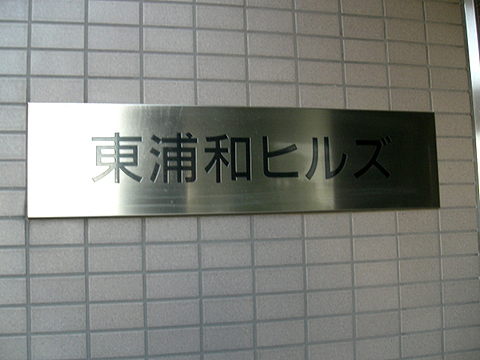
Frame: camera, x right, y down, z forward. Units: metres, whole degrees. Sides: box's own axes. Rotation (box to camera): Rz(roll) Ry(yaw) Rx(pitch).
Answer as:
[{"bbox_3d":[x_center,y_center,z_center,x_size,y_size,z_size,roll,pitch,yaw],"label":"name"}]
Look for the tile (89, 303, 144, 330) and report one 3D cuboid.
[{"bbox_3d":[-0.217,0.236,0.919,0.095,0.045,0.010,-1,-5,-14],"label":"tile"}]

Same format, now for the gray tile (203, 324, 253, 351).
[{"bbox_3d":[-0.024,0.287,0.963,0.095,0.045,0.009,-1,-5,-13],"label":"gray tile"}]

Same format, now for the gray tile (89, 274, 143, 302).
[{"bbox_3d":[-0.218,0.188,0.923,0.095,0.045,0.009,-1,-5,-13],"label":"gray tile"}]

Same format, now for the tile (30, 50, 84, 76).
[{"bbox_3d":[-0.323,-0.205,0.932,0.095,0.045,0.009,-1,-5,-13],"label":"tile"}]

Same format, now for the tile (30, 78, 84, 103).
[{"bbox_3d":[-0.322,-0.158,0.927,0.095,0.045,0.008,0,-5,-13],"label":"tile"}]

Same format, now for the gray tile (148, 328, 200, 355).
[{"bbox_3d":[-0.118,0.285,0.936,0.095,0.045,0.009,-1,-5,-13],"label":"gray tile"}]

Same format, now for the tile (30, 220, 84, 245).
[{"bbox_3d":[-0.316,0.089,0.908,0.095,0.045,0.009,-1,-5,-13],"label":"tile"}]

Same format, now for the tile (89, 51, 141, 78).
[{"bbox_3d":[-0.229,-0.209,0.957,0.095,0.045,0.008,0,-5,-13],"label":"tile"}]

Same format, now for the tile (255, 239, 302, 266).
[{"bbox_3d":[0.072,0.137,0.998,0.095,0.045,0.009,-1,-5,-13],"label":"tile"}]

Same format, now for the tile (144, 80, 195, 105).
[{"bbox_3d":[-0.132,-0.162,0.974,0.095,0.045,0.009,-1,-5,-13],"label":"tile"}]

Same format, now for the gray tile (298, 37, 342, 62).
[{"bbox_3d":[0.157,-0.262,1.054,0.095,0.045,0.008,0,-5,-13],"label":"gray tile"}]

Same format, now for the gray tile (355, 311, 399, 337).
[{"bbox_3d":[0.266,0.281,1.033,0.095,0.045,0.010,-1,-5,-14],"label":"gray tile"}]

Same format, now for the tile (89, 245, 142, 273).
[{"bbox_3d":[-0.220,0.139,0.929,0.095,0.045,0.008,0,-5,-13],"label":"tile"}]

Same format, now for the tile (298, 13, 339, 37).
[{"bbox_3d":[0.154,-0.310,1.056,0.095,0.045,0.009,-1,-5,-13],"label":"tile"}]

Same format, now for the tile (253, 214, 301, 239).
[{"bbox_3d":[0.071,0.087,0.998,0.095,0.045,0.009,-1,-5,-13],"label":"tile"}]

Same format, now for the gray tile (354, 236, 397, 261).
[{"bbox_3d":[0.268,0.135,1.043,0.095,0.045,0.008,0,-5,-13],"label":"gray tile"}]

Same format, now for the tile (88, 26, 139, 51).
[{"bbox_3d":[-0.230,-0.258,0.961,0.095,0.045,0.008,0,-5,-13],"label":"tile"}]

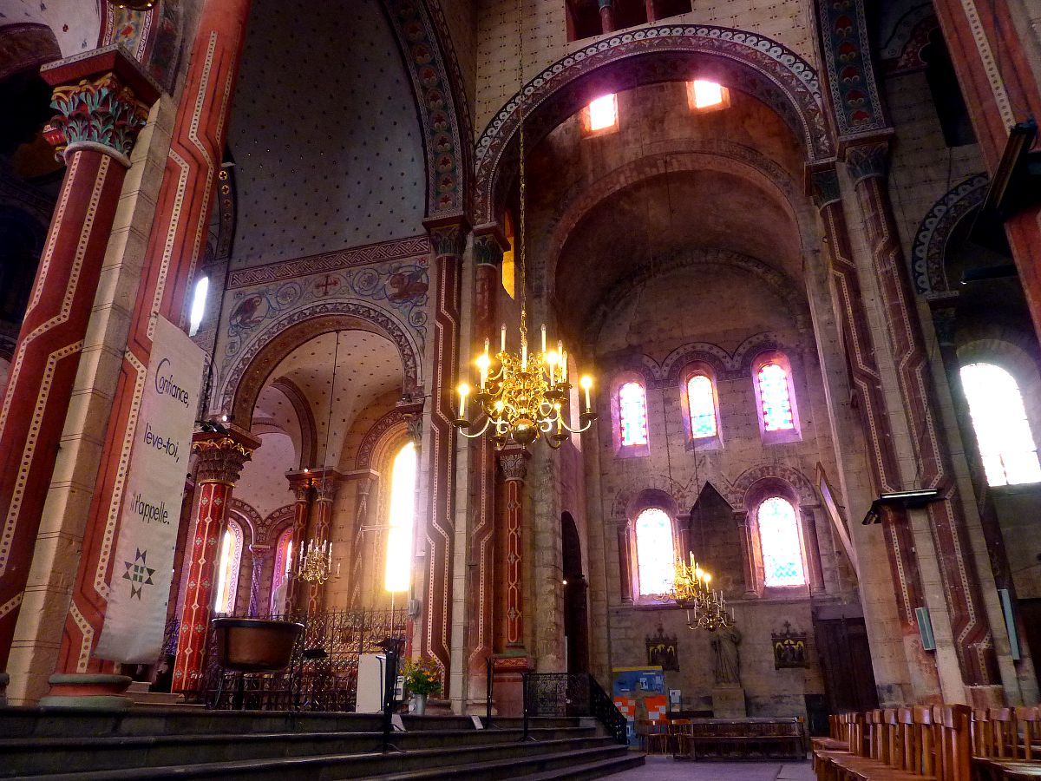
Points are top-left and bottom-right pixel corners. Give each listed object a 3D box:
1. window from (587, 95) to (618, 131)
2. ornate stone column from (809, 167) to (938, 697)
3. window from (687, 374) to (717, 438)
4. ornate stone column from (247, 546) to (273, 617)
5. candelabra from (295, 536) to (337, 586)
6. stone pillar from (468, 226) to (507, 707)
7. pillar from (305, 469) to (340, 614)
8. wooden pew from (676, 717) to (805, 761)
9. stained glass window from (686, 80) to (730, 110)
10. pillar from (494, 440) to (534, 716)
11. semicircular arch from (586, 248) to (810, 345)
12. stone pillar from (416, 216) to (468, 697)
[{"bbox_3d":[2.650,-8.947,24.017,0.850,1.400,0.250,-7,-24,15],"label":"window"},{"bbox_3d":[5.195,0.353,11.169,0.580,8.830,0.880,-7,-25,16],"label":"ornate stone column"},{"bbox_3d":[4.966,0.404,20.618,0.678,1.799,0.200,-7,-25,16],"label":"window"},{"bbox_3d":[-6.657,4.933,18.856,0.440,2.103,0.440,-7,-25,16],"label":"ornate stone column"},{"bbox_3d":[-3.577,2.983,13.175,0.690,0.852,0.690,-7,-25,16],"label":"candelabra"},{"bbox_3d":[-0.593,1.038,14.614,0.700,9.700,0.720,0,-23,0],"label":"stone pillar"},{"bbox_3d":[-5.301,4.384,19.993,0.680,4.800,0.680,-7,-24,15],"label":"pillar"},{"bbox_3d":[5.231,8.322,17.928,2.850,0.870,0.700,-7,-24,15],"label":"wooden pew"},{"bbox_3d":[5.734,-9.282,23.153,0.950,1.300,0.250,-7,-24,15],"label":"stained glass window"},{"bbox_3d":[-0.143,4.355,18.258,0.800,6.550,0.800,-7,-24,15],"label":"pillar"},{"bbox_3d":[4.774,-2.811,21.412,6.080,3.107,0.500,-7,-25,16],"label":"semicircular arch"},{"bbox_3d":[-1.255,0.780,12.478,0.760,8.480,0.700,-7,-25,16],"label":"stone pillar"}]

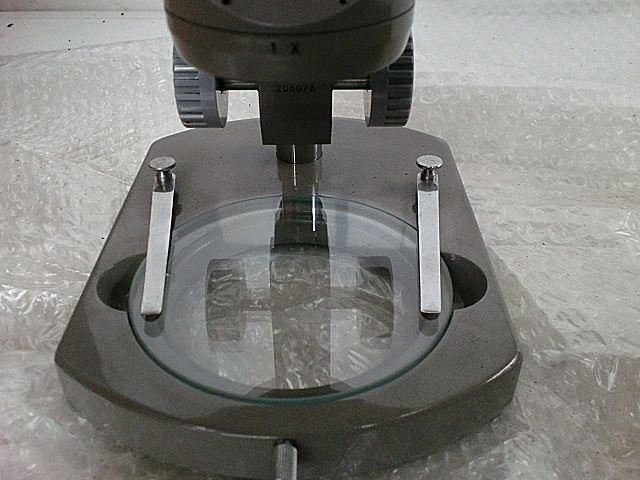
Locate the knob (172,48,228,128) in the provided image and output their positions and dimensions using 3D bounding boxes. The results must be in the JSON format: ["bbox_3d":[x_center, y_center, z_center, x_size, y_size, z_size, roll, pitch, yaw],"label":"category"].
[{"bbox_3d":[-0.041,-0.057,0.228,0.014,0.036,0.036,-1,34,-1],"label":"knob"}]

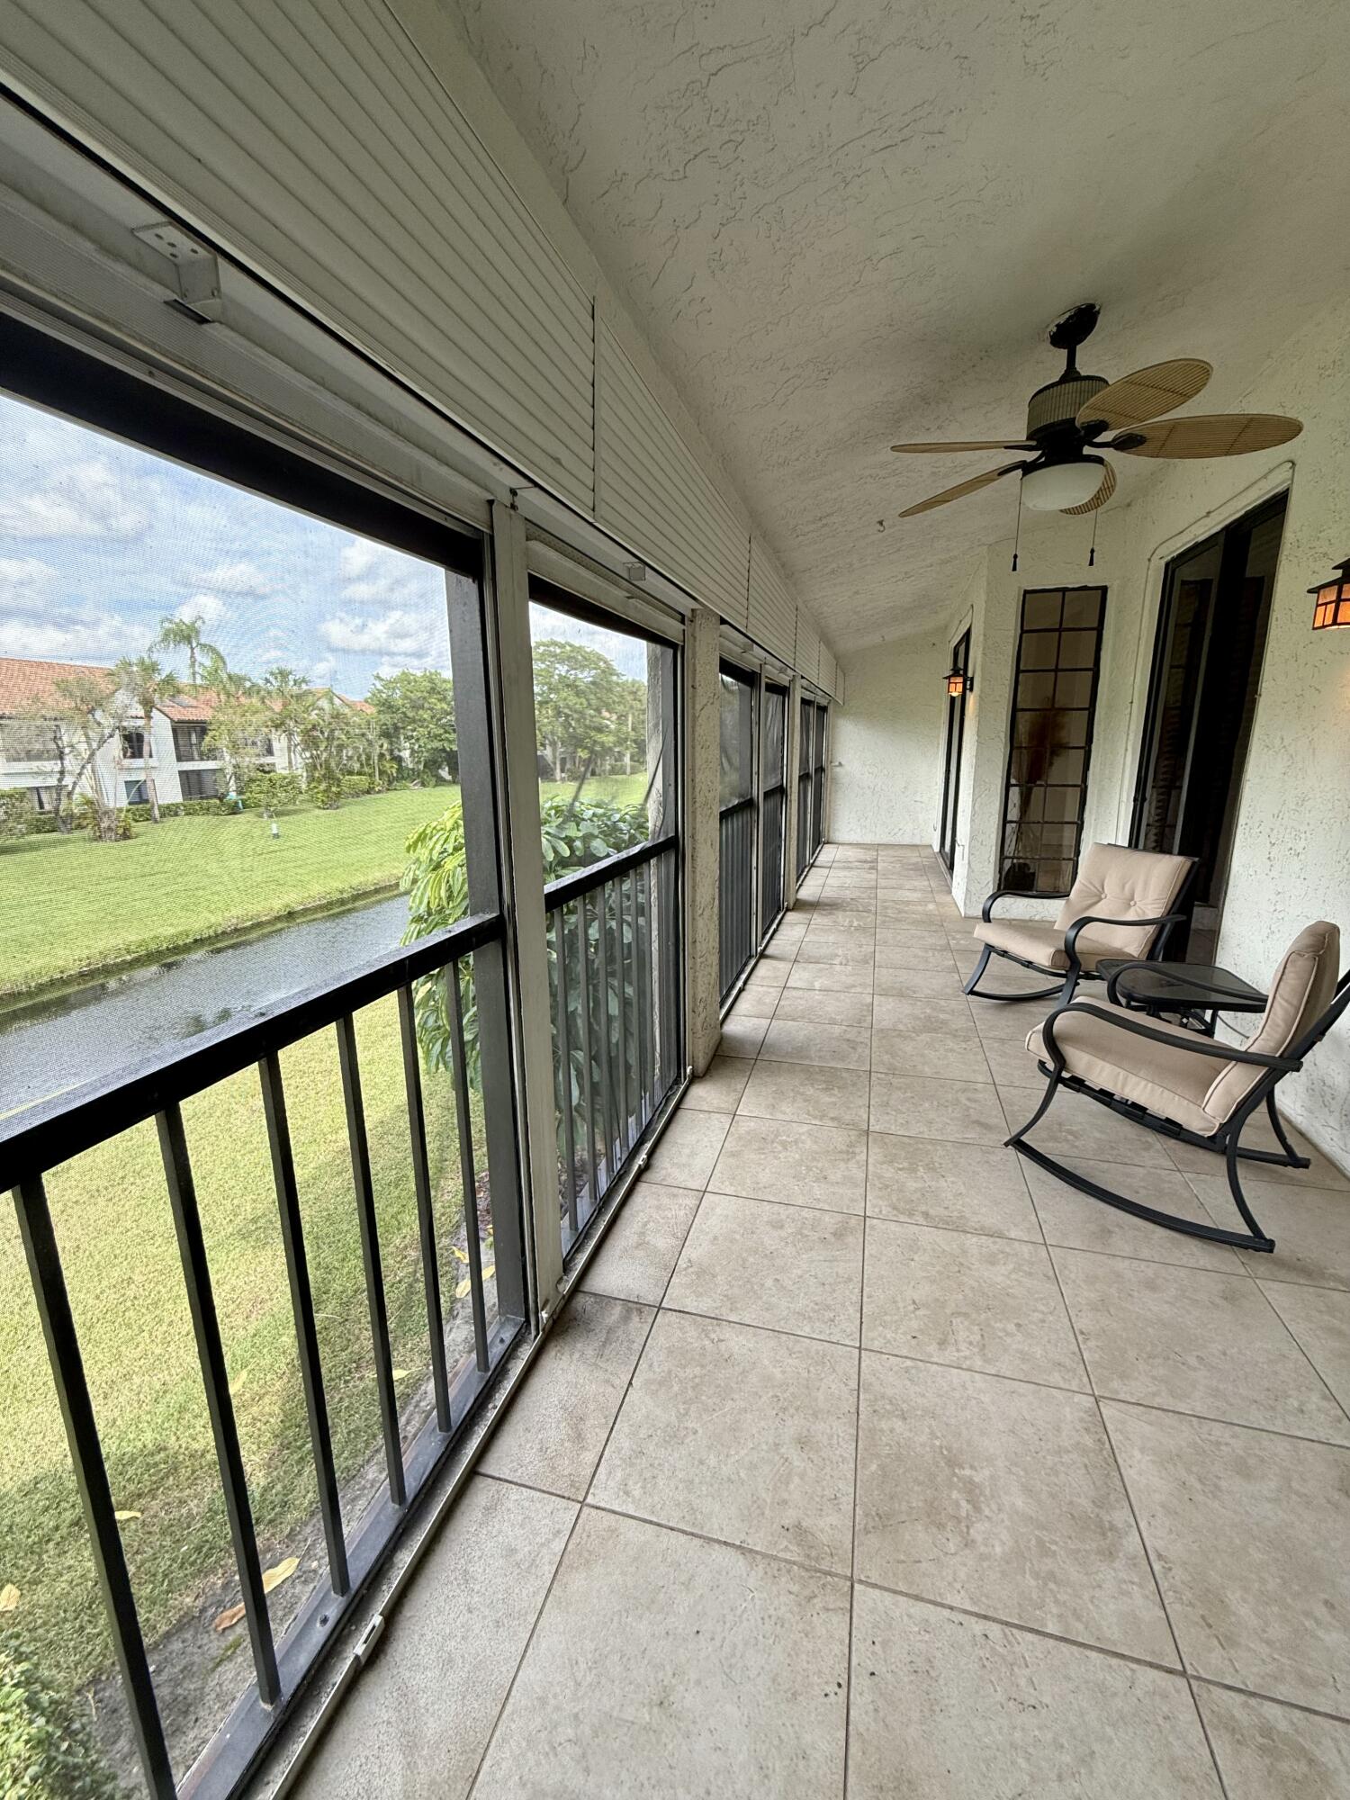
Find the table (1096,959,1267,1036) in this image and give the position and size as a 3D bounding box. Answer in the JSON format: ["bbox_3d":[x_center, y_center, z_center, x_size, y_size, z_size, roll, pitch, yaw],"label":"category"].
[{"bbox_3d":[2.062,0.552,3.021,0.505,0.462,0.505,3,13,15],"label":"table"}]

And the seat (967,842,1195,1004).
[{"bbox_3d":[1.995,0.196,3.662,0.762,0.889,0.615,-3,13,-11],"label":"seat"}]

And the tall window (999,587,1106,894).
[{"bbox_3d":[2.882,-1.178,5.596,0.560,2.290,0.090,3,13,15],"label":"tall window"}]

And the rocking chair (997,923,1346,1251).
[{"bbox_3d":[1.608,0.472,2.330,0.615,0.925,0.762,-12,16,-41],"label":"rocking chair"}]

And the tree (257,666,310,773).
[{"bbox_3d":[-26.898,-11.445,50.000,3.200,8.900,3.200,-1,12,-1],"label":"tree"}]

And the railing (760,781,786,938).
[{"bbox_3d":[0.757,-0.329,5.780,0.070,1.060,1.170,3,13,15],"label":"railing"}]

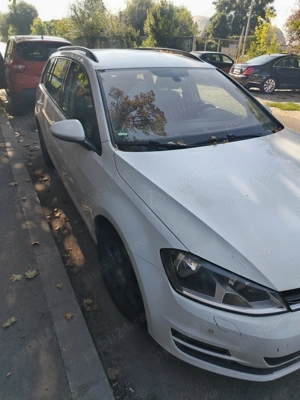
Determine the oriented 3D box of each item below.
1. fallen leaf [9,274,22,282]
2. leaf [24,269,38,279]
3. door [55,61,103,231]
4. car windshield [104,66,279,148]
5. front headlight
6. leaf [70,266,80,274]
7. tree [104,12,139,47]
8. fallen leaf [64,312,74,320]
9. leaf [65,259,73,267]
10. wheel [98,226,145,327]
[{"bbox_3d":[-0.943,0.540,1.946,0.088,0.015,0.070,20,34,28],"label":"fallen leaf"},{"bbox_3d":[-0.852,0.525,1.979,0.090,0.015,0.080,12,30,16],"label":"leaf"},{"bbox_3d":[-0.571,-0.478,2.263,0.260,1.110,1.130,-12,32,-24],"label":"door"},{"bbox_3d":[0.298,-0.757,2.128,1.400,0.110,0.920,-13,61,-24],"label":"car windshield"},{"bbox_3d":[0.307,0.341,1.177,0.560,0.210,0.240,7,29,8],"label":"front headlight"},{"bbox_3d":[-0.572,0.541,2.127,0.080,0.020,0.080,-13,33,-24],"label":"leaf"},{"bbox_3d":[-2.122,-12.067,20.637,2.800,3.400,2.800,-1,30,-5],"label":"tree"},{"bbox_3d":[-0.480,0.690,1.649,0.060,0.018,0.060,-13,33,-24],"label":"fallen leaf"},{"bbox_3d":[-0.642,0.498,2.197,0.070,0.020,0.080,-13,33,-24],"label":"leaf"},{"bbox_3d":[-0.118,0.451,1.740,0.210,0.630,0.630,-17,35,-31],"label":"wheel"}]

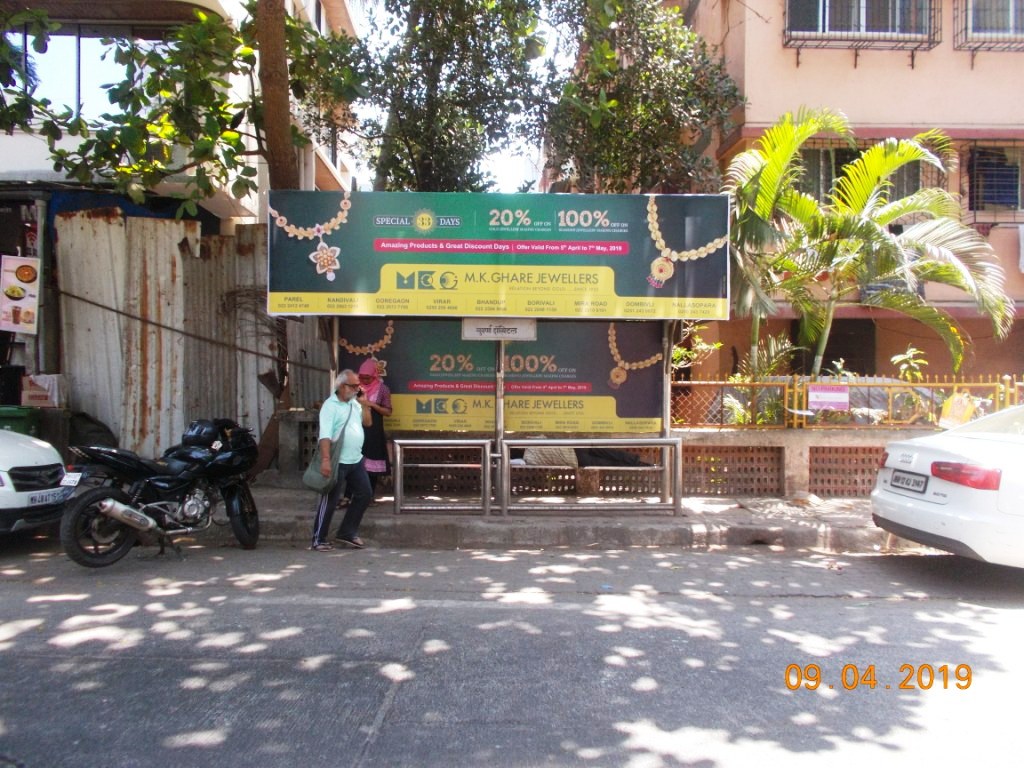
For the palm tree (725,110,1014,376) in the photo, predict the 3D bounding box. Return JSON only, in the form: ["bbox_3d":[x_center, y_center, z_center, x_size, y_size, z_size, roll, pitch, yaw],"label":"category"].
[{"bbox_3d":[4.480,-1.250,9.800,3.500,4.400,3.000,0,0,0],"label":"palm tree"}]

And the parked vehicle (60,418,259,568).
[{"bbox_3d":[-2.840,0.900,6.480,0.720,1.170,1.960,0,0,32],"label":"parked vehicle"}]

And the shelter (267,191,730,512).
[{"bbox_3d":[-0.140,-0.310,8.150,4.600,3.200,1.200,0,0,1],"label":"shelter"}]

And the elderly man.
[{"bbox_3d":[-1.580,0.700,7.100,0.580,1.660,0.520,0,0,15],"label":"elderly man"}]

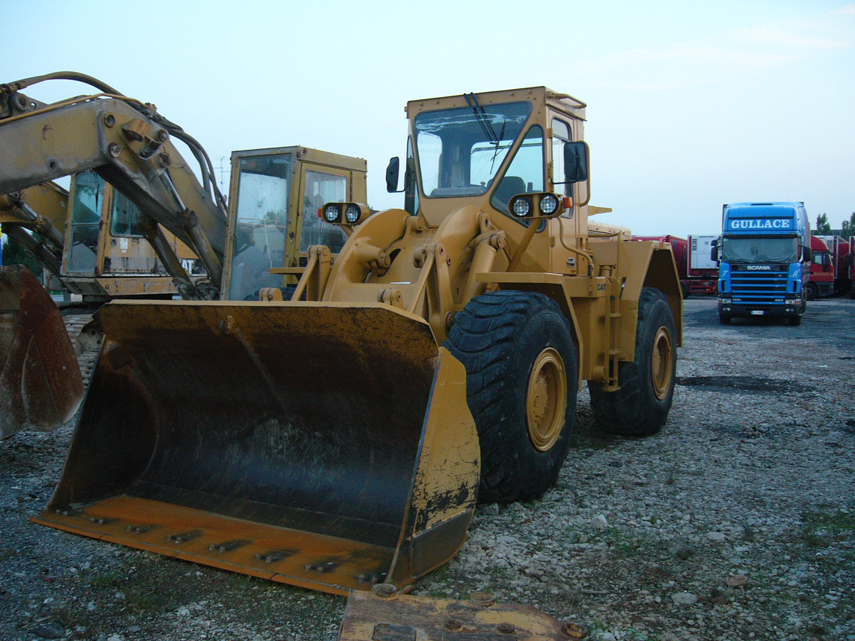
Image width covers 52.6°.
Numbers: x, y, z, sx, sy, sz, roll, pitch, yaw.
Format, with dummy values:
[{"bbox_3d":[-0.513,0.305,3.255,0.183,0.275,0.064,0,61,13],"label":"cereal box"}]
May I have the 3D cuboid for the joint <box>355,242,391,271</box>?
[{"bbox_3d":[-0.466,-0.533,7.315,0.270,0.250,0.200,1,3,30],"label":"joint"}]

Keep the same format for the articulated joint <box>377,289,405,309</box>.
[{"bbox_3d":[-0.259,-0.150,6.045,0.180,0.180,0.150,1,3,30],"label":"articulated joint"}]

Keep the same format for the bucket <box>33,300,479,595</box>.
[{"bbox_3d":[-1.094,0.629,5.686,2.940,1.470,1.200,1,3,30],"label":"bucket"}]

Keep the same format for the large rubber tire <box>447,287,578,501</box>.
[{"bbox_3d":[0.646,0.540,6.524,0.570,1.540,1.580,1,3,30],"label":"large rubber tire"}]

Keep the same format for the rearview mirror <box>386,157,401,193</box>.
[{"bbox_3d":[-0.350,-1.502,8.896,0.180,0.360,0.070,2,4,42],"label":"rearview mirror"}]

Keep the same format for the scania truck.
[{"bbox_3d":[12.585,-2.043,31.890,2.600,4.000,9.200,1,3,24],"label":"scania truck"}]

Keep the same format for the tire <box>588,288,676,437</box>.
[{"bbox_3d":[2.224,0.401,9.211,0.570,1.540,1.580,1,3,31],"label":"tire"}]

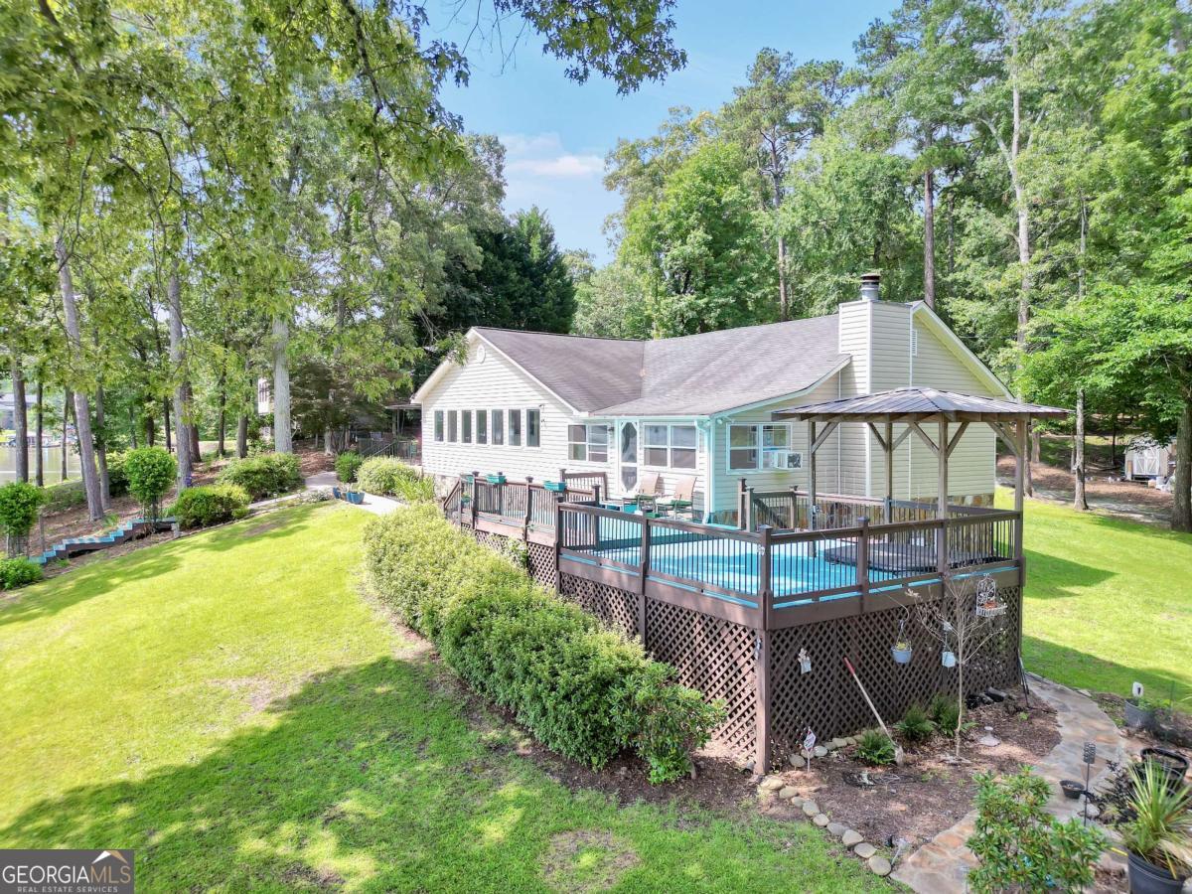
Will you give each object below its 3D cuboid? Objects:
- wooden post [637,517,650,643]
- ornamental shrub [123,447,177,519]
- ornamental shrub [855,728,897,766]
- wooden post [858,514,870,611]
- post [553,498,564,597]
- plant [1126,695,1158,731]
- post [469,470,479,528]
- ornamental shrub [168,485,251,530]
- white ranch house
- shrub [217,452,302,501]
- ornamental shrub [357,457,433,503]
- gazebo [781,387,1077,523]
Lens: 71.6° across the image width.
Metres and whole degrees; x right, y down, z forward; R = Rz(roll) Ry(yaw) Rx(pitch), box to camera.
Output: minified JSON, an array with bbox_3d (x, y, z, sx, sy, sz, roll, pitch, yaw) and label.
[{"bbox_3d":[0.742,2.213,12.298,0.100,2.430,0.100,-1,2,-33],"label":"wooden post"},{"bbox_3d":[-12.560,1.106,23.300,1.450,2.200,1.450,-1,2,-28],"label":"ornamental shrub"},{"bbox_3d":[3.637,3.896,10.750,0.480,0.380,0.420,1,2,19],"label":"ornamental shrub"},{"bbox_3d":[3.656,1.597,11.270,0.125,1.290,0.120,-1,2,-33],"label":"wooden post"},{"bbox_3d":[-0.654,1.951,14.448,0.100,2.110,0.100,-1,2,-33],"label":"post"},{"bbox_3d":[7.668,3.744,11.600,0.400,0.420,0.400,1,2,34],"label":"plant"},{"bbox_3d":[-2.817,1.234,19.212,0.130,1.370,0.130,-1,2,-33],"label":"post"},{"bbox_3d":[-11.002,1.681,23.500,2.150,1.300,1.800,0,2,-25],"label":"ornamental shrub"},{"bbox_3d":[2.628,-1.206,27.609,11.800,6.250,17.750,-1,2,-33],"label":"white ranch house"},{"bbox_3d":[-13.019,1.115,32.000,3.300,1.800,2.700,-1,2,-22],"label":"shrub"},{"bbox_3d":[-7.375,1.184,30.300,2.200,1.500,2.500,-1,2,-33],"label":"ornamental shrub"},{"bbox_3d":[5.333,0.474,13.877,3.050,2.920,3.600,-1,2,-33],"label":"gazebo"}]

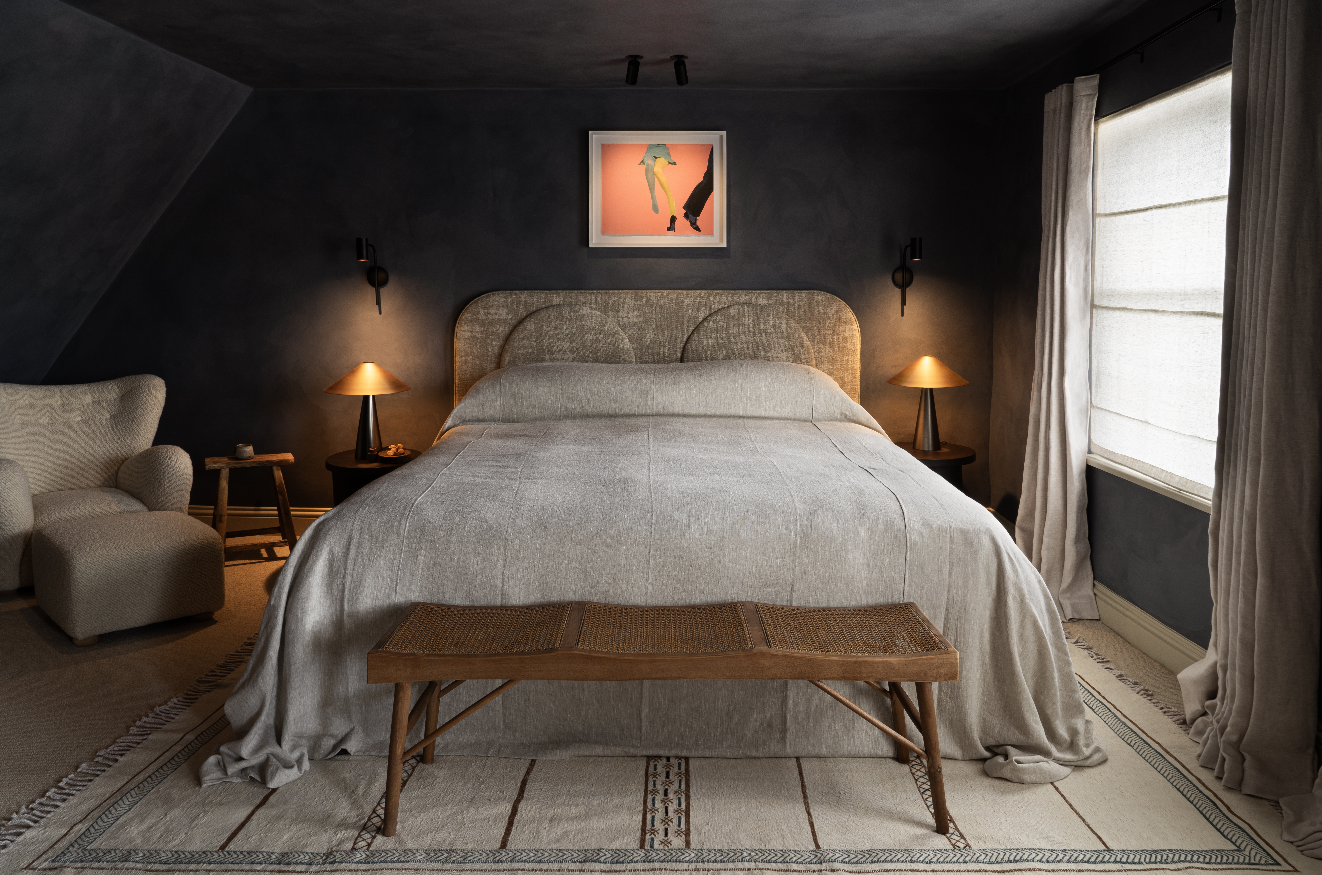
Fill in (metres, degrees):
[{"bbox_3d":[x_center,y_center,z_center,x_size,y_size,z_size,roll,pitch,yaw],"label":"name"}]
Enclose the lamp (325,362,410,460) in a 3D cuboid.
[{"bbox_3d":[-1.345,-0.123,4.050,0.400,0.445,0.400,0,6,0],"label":"lamp"}]

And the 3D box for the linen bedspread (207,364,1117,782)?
[{"bbox_3d":[-0.018,0.262,3.310,2.330,0.920,2.180,0,6,0],"label":"linen bedspread"}]

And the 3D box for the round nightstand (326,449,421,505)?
[{"bbox_3d":[-1.314,0.344,4.100,0.480,0.490,0.480,0,6,0],"label":"round nightstand"}]

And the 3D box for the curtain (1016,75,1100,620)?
[{"bbox_3d":[1.586,-0.357,3.520,0.200,2.020,0.520,0,6,0],"label":"curtain"}]

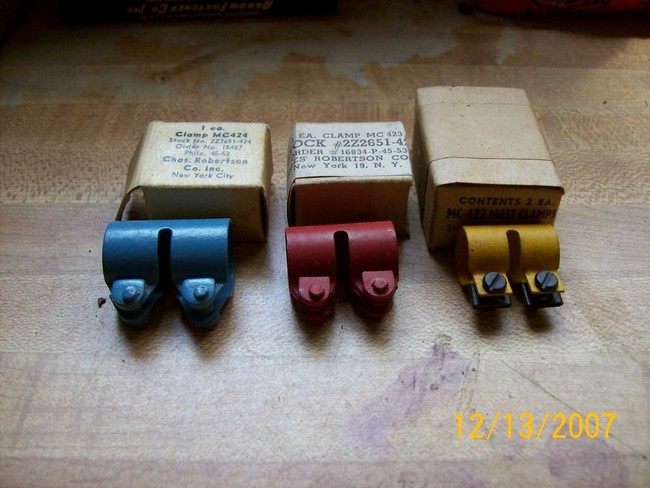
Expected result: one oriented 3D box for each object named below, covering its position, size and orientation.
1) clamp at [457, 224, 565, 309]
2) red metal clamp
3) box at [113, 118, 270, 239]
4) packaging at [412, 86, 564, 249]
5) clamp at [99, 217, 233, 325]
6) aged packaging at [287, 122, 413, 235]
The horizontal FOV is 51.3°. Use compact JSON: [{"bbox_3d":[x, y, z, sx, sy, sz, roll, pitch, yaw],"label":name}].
[{"bbox_3d":[0.062,0.007,0.229,0.031,0.021,0.030,-1,42,0],"label":"clamp"},{"bbox_3d":[0.006,0.008,0.227,0.035,0.024,0.034,-3,42,-2],"label":"red metal clamp"},{"bbox_3d":[-0.048,-0.025,0.263,0.053,0.025,0.043,-1,42,0],"label":"box"},{"bbox_3d":[0.061,-0.032,0.267,0.044,0.028,0.068,0,42,1],"label":"packaging"},{"bbox_3d":[-0.051,0.008,0.226,0.040,0.025,0.036,-1,42,0],"label":"clamp"},{"bbox_3d":[0.009,-0.025,0.261,0.044,0.028,0.037,-1,42,0],"label":"aged packaging"}]

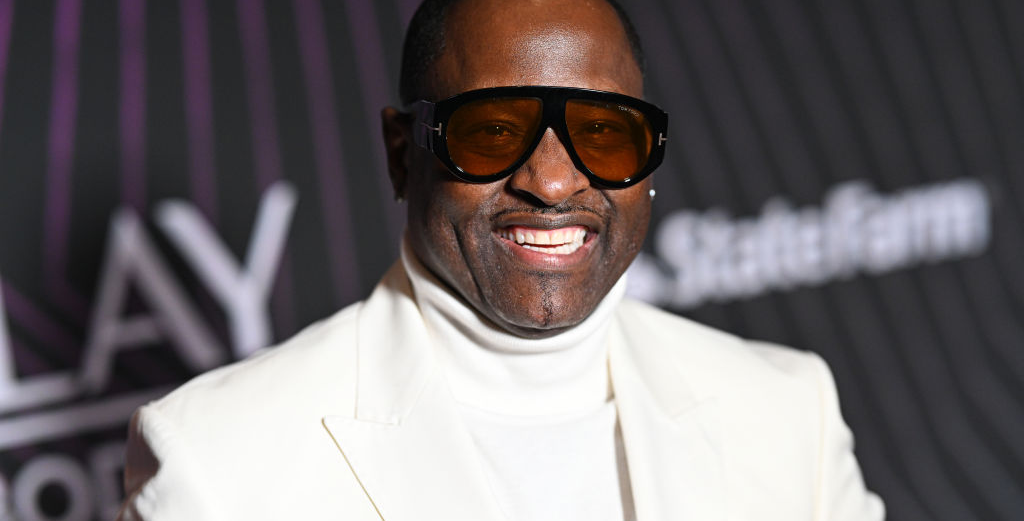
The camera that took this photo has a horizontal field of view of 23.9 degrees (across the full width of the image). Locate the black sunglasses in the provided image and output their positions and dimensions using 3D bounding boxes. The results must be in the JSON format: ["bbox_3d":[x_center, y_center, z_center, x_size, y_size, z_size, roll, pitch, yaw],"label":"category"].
[{"bbox_3d":[0.015,-0.085,1.563,0.148,0.064,0.148,2,8,-11],"label":"black sunglasses"}]

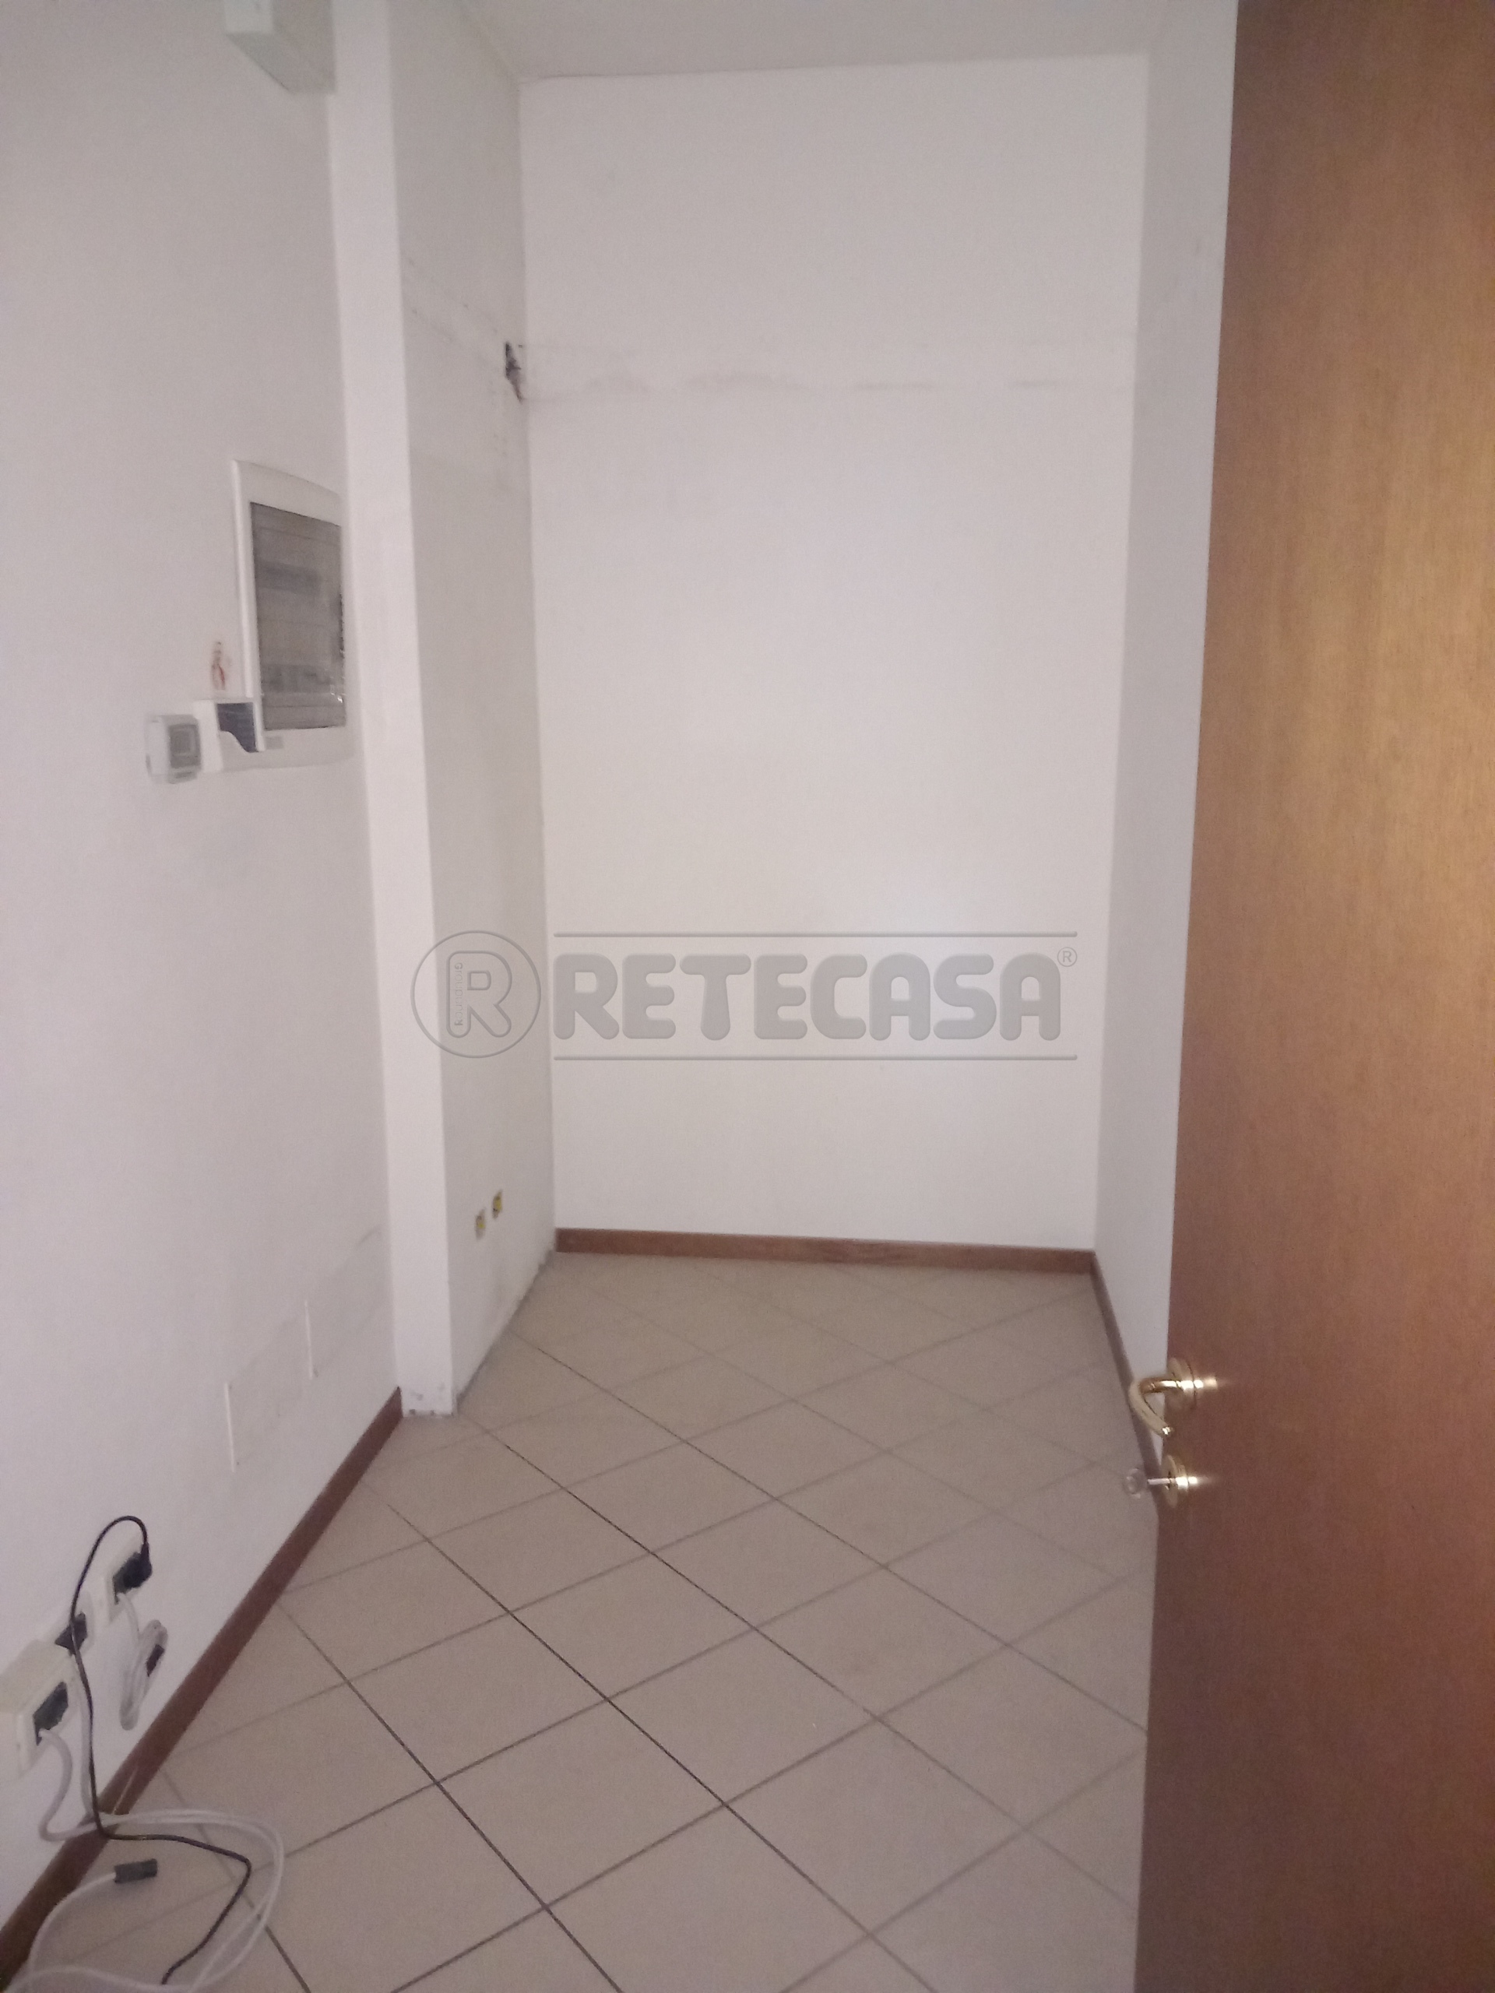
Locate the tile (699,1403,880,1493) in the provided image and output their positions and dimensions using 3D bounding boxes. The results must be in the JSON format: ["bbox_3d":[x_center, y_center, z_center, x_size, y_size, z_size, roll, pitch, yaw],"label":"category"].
[{"bbox_3d":[0.081,0.958,3.293,0.300,0.010,0.300,-9,15,-38],"label":"tile"}]

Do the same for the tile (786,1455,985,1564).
[{"bbox_3d":[0.272,1.007,3.065,0.301,0.010,0.301,-9,15,-38],"label":"tile"}]

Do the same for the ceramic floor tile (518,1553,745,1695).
[{"bbox_3d":[-0.200,1.085,2.690,0.301,0.010,0.301,-9,15,-38],"label":"ceramic floor tile"}]

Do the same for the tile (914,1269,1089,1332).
[{"bbox_3d":[0.615,0.791,4.068,0.300,0.010,0.300,-9,15,-38],"label":"tile"}]

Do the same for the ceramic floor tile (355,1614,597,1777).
[{"bbox_3d":[-0.435,1.123,2.502,0.300,0.010,0.300,-9,15,-38],"label":"ceramic floor tile"}]

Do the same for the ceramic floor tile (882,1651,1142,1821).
[{"bbox_3d":[0.415,1.138,2.407,0.300,0.010,0.300,-9,15,-38],"label":"ceramic floor tile"}]

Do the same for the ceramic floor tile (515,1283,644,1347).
[{"bbox_3d":[-0.493,0.820,3.991,0.301,0.010,0.301,-9,15,-38],"label":"ceramic floor tile"}]

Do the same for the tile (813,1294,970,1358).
[{"bbox_3d":[0.362,0.833,3.897,0.300,0.010,0.300,-9,15,-38],"label":"tile"}]

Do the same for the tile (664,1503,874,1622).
[{"bbox_3d":[0.036,1.045,2.876,0.300,0.010,0.300,-9,15,-38],"label":"tile"}]

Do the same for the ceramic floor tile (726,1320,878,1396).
[{"bbox_3d":[0.126,0.872,3.710,0.300,0.010,0.300,-9,15,-38],"label":"ceramic floor tile"}]

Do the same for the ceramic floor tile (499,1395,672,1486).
[{"bbox_3d":[-0.346,0.952,3.340,0.301,0.010,0.301,-9,15,-38],"label":"ceramic floor tile"}]

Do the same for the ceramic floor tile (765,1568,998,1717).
[{"bbox_3d":[0.224,1.089,2.636,0.300,0.010,0.300,-9,15,-38],"label":"ceramic floor tile"}]

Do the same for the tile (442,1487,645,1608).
[{"bbox_3d":[-0.390,1.036,2.920,0.300,0.010,0.300,-9,15,-38],"label":"tile"}]

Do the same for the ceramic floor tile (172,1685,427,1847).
[{"bbox_3d":[-0.669,1.157,2.305,0.300,0.010,0.300,-9,15,-38],"label":"ceramic floor tile"}]

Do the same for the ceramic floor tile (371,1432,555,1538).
[{"bbox_3d":[-0.583,0.991,3.153,0.301,0.010,0.301,-9,15,-38],"label":"ceramic floor tile"}]

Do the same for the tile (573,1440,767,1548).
[{"bbox_3d":[-0.157,0.993,3.095,0.300,0.010,0.300,-9,15,-38],"label":"tile"}]

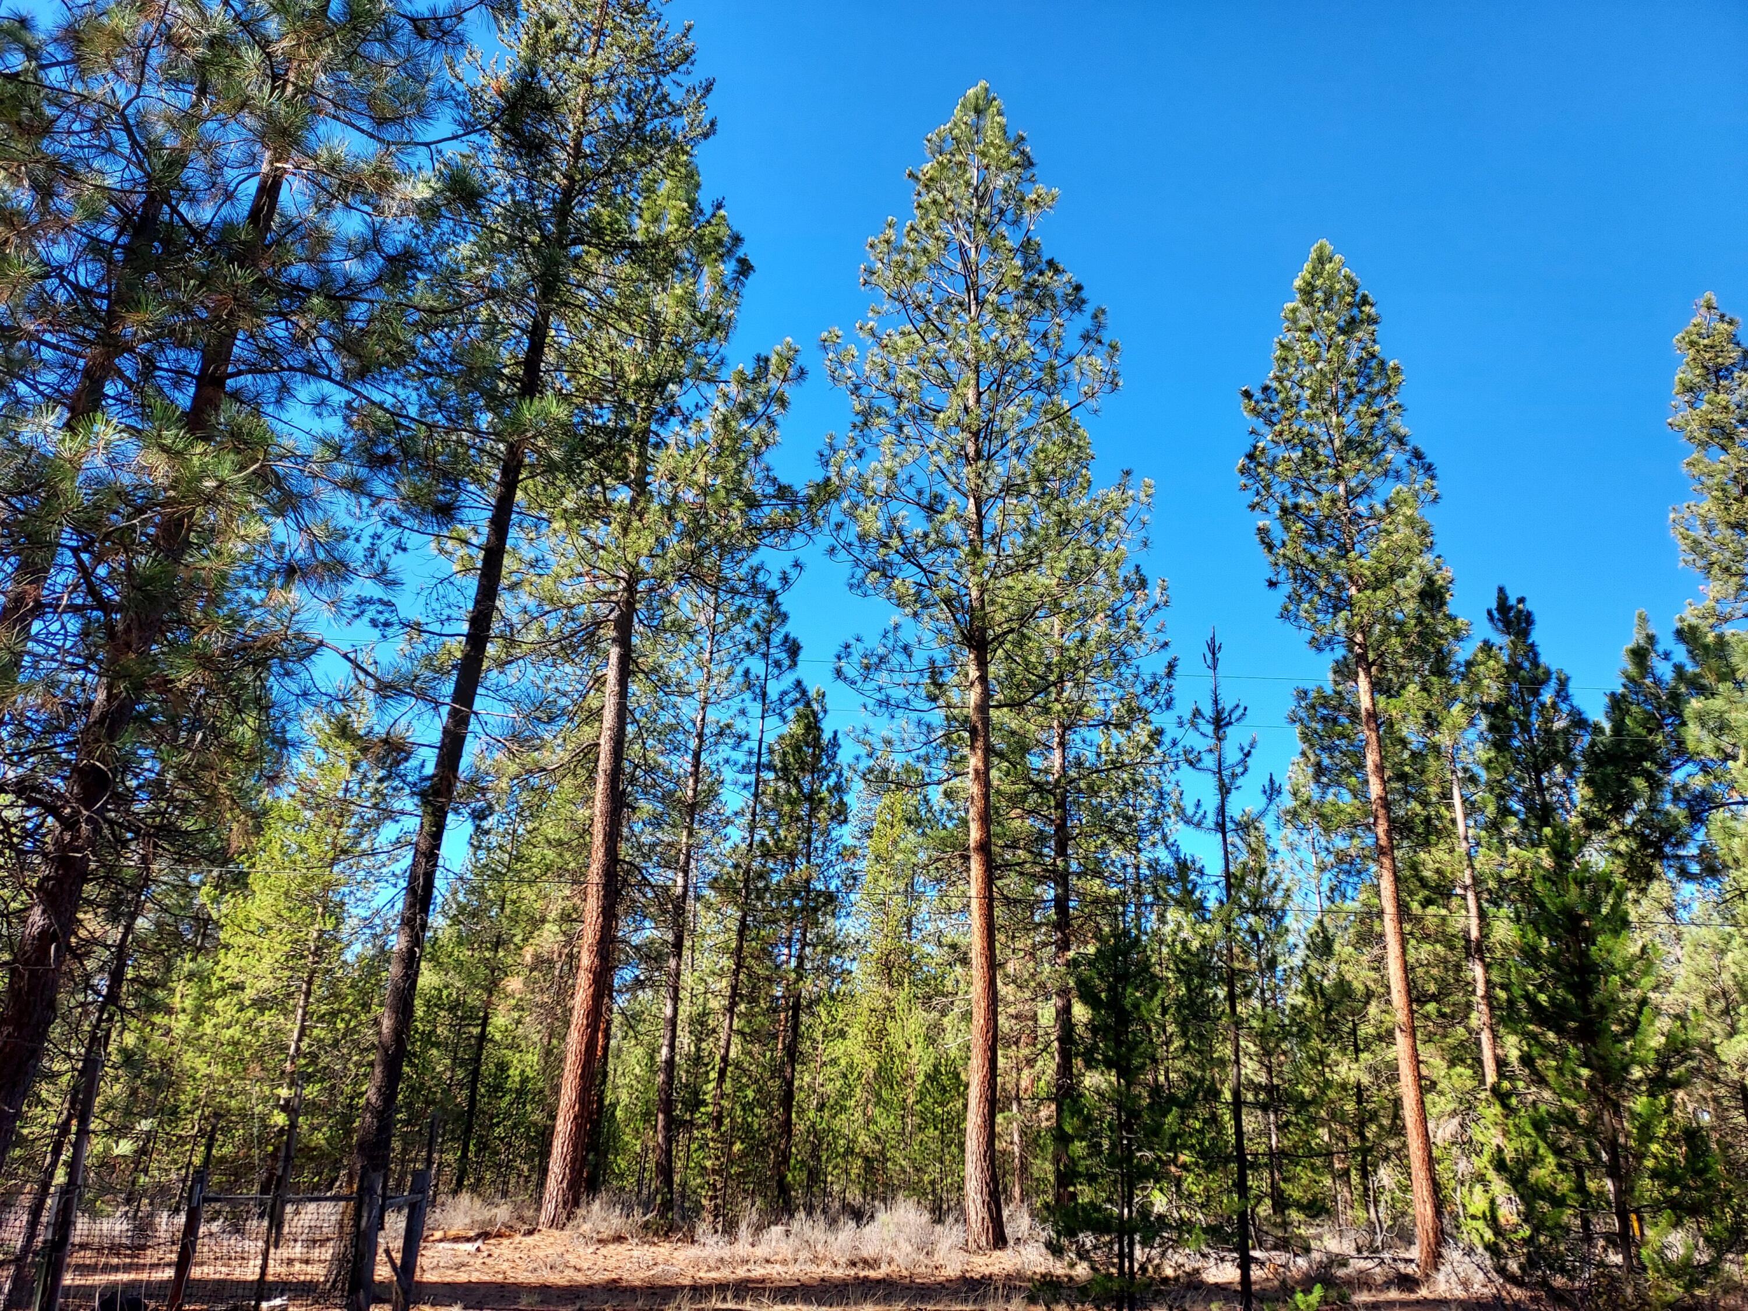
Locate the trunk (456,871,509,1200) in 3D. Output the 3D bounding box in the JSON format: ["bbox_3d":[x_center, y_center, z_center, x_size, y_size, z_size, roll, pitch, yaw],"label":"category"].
[{"bbox_3d":[-7.558,7.239,23.556,0.150,5.970,0.150,8,-22,-15],"label":"trunk"}]

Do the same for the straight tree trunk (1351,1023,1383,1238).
[{"bbox_3d":[7.914,7.642,19.606,0.110,3.420,0.110,-6,-22,20],"label":"straight tree trunk"}]

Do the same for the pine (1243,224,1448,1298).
[{"bbox_3d":[7.389,0.342,18.195,3.100,16.070,3.100,-6,-22,22],"label":"pine"}]

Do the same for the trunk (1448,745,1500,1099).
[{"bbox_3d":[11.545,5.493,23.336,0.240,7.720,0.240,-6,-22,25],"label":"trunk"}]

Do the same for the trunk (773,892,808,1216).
[{"bbox_3d":[-1.451,7.172,22.536,0.210,5.830,0.210,4,-21,-2],"label":"trunk"}]

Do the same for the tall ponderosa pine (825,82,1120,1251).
[{"bbox_3d":[1.764,-1.577,19.829,5.000,20.360,5.000,0,-21,5],"label":"tall ponderosa pine"}]

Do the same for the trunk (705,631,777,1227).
[{"bbox_3d":[-2.334,4.537,22.216,0.200,10.750,0.200,5,-21,-5],"label":"trunk"}]

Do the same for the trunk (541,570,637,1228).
[{"bbox_3d":[-4.256,3.244,18.596,0.500,10.000,0.500,6,-21,-12],"label":"trunk"}]

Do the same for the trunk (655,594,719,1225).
[{"bbox_3d":[-3.008,3.721,20.028,0.260,10.350,0.260,5,-21,-8],"label":"trunk"}]

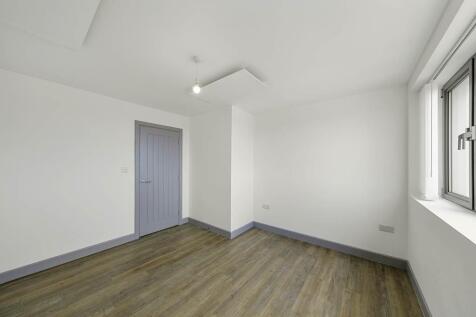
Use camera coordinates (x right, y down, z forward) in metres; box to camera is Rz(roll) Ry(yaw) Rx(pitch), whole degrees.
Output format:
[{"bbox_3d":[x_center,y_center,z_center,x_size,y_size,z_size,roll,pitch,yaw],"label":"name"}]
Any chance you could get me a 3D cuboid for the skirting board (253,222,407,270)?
[{"bbox_3d":[1.223,1.348,2.647,2.252,0.121,0.022,-1,-2,38],"label":"skirting board"}]

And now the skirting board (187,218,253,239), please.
[{"bbox_3d":[-0.383,1.361,3.445,1.292,0.121,0.768,-1,-2,38],"label":"skirting board"}]

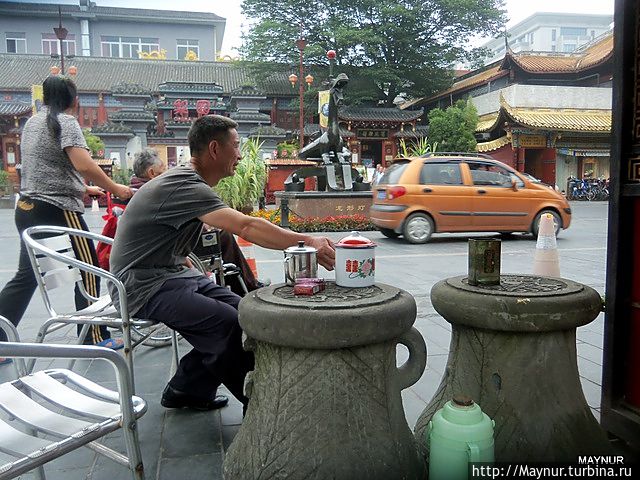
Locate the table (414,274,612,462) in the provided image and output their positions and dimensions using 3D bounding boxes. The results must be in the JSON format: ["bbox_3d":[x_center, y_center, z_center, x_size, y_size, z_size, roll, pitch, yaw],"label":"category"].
[{"bbox_3d":[0.552,0.443,1.482,0.580,0.633,0.580,-1,5,0],"label":"table"}]

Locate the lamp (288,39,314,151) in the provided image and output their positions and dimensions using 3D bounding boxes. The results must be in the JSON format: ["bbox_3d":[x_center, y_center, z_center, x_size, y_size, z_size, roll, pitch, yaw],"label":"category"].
[{"bbox_3d":[-0.695,-4.575,20.164,1.000,7.200,0.500,-1,5,0],"label":"lamp"}]

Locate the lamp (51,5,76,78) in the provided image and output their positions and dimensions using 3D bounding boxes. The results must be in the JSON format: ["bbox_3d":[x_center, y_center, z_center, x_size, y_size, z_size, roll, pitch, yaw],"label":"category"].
[{"bbox_3d":[-9.075,-4.480,18.465,1.000,7.500,0.500,-1,5,0],"label":"lamp"}]

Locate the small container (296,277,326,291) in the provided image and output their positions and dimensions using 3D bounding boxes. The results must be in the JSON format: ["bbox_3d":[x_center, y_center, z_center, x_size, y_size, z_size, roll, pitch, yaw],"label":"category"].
[{"bbox_3d":[-0.026,0.123,1.416,0.085,0.023,0.056,-1,5,-6],"label":"small container"}]

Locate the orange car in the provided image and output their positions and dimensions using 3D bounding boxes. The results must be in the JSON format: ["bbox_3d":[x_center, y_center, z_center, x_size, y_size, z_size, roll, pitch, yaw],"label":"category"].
[{"bbox_3d":[2.805,-0.763,9.536,3.500,1.500,1.500,-1,5,-8],"label":"orange car"}]

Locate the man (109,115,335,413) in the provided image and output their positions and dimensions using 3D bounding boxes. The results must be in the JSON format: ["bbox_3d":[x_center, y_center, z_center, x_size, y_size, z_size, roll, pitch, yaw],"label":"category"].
[{"bbox_3d":[-0.397,0.101,2.038,0.980,1.230,0.620,0,5,8],"label":"man"}]

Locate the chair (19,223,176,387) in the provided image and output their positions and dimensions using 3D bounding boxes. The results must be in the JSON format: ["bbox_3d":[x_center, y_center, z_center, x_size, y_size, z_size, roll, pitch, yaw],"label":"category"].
[{"bbox_3d":[-0.940,0.329,2.240,0.600,0.750,0.550,0,5,8],"label":"chair"}]

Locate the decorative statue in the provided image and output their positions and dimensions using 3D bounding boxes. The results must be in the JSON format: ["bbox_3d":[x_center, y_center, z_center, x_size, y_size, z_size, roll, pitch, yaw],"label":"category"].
[{"bbox_3d":[0.102,-2.729,13.305,1.950,2.900,1.300,-2,5,-10],"label":"decorative statue"}]

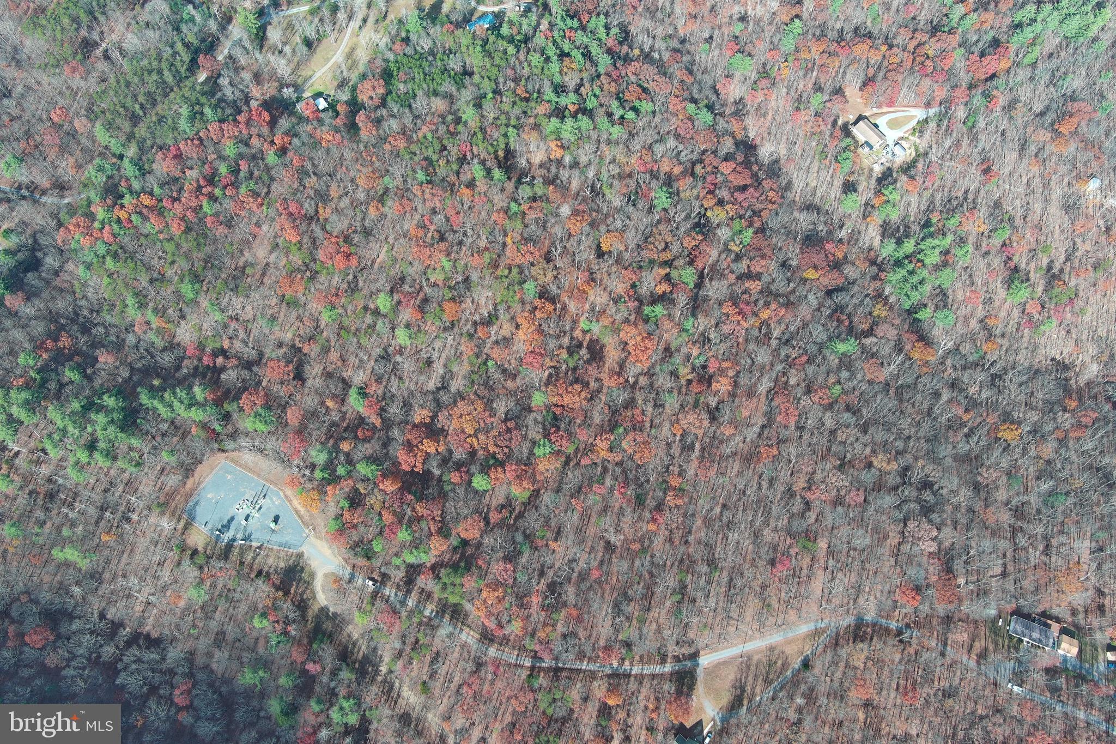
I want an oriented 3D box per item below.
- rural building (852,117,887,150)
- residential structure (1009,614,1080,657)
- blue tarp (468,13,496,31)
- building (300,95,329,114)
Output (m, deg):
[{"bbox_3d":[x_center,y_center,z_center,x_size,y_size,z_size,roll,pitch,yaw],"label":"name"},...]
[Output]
[{"bbox_3d":[162.800,-124.170,468.660,9.000,6.000,15.200,-34,73,-12],"label":"rural building"},{"bbox_3d":[207.080,111.310,382.590,28.700,5.000,11.000,19,71,7],"label":"residential structure"},{"bbox_3d":[-42.390,-194.410,499.520,14.000,2.300,6.300,-23,70,-9],"label":"blue tarp"},{"bbox_3d":[-129.640,-140.980,475.370,13.100,5.000,9.600,-31,73,-11],"label":"building"}]

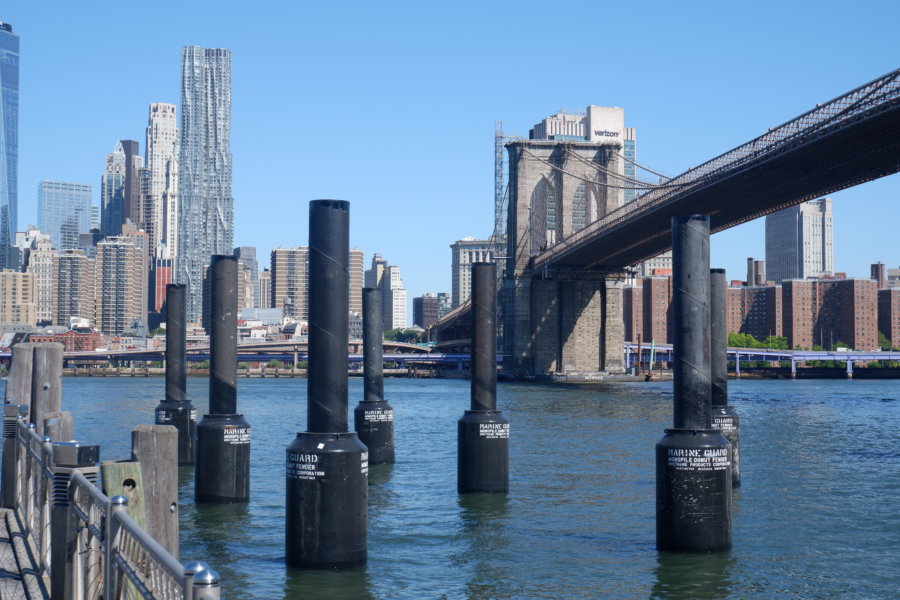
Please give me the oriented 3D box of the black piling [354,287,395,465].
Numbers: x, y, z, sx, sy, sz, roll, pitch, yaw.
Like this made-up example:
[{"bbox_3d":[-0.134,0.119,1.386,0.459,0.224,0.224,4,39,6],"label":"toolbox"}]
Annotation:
[{"bbox_3d":[-3.372,3.422,61.361,1.780,7.980,1.780,0,-3,0],"label":"black piling"}]

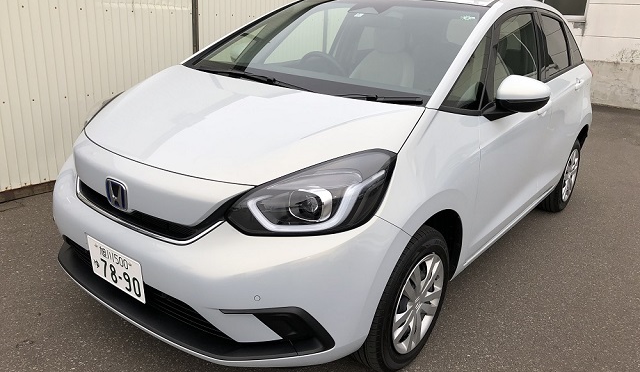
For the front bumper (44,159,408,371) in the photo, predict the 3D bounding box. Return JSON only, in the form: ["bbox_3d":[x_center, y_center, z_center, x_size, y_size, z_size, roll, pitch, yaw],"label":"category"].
[{"bbox_3d":[-0.528,0.226,2.142,1.660,0.570,0.680,16,22,35],"label":"front bumper"}]

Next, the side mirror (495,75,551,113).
[{"bbox_3d":[0.915,-0.418,2.341,0.225,0.160,0.135,16,22,35],"label":"side mirror"}]

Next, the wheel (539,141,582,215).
[{"bbox_3d":[1.899,-0.095,4.082,0.190,0.600,0.600,16,22,35],"label":"wheel"}]

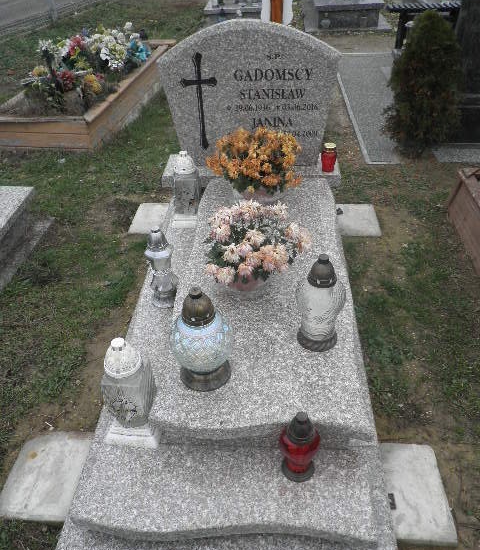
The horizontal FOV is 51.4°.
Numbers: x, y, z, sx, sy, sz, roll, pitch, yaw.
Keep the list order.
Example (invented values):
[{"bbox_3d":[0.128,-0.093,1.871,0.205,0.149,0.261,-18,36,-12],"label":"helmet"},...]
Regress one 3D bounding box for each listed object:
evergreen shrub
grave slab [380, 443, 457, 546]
[{"bbox_3d":[1.120,-1.166,3.034,0.450,0.784,0.450,1,39,4],"label":"evergreen shrub"},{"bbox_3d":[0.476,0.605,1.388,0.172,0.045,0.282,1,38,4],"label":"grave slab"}]

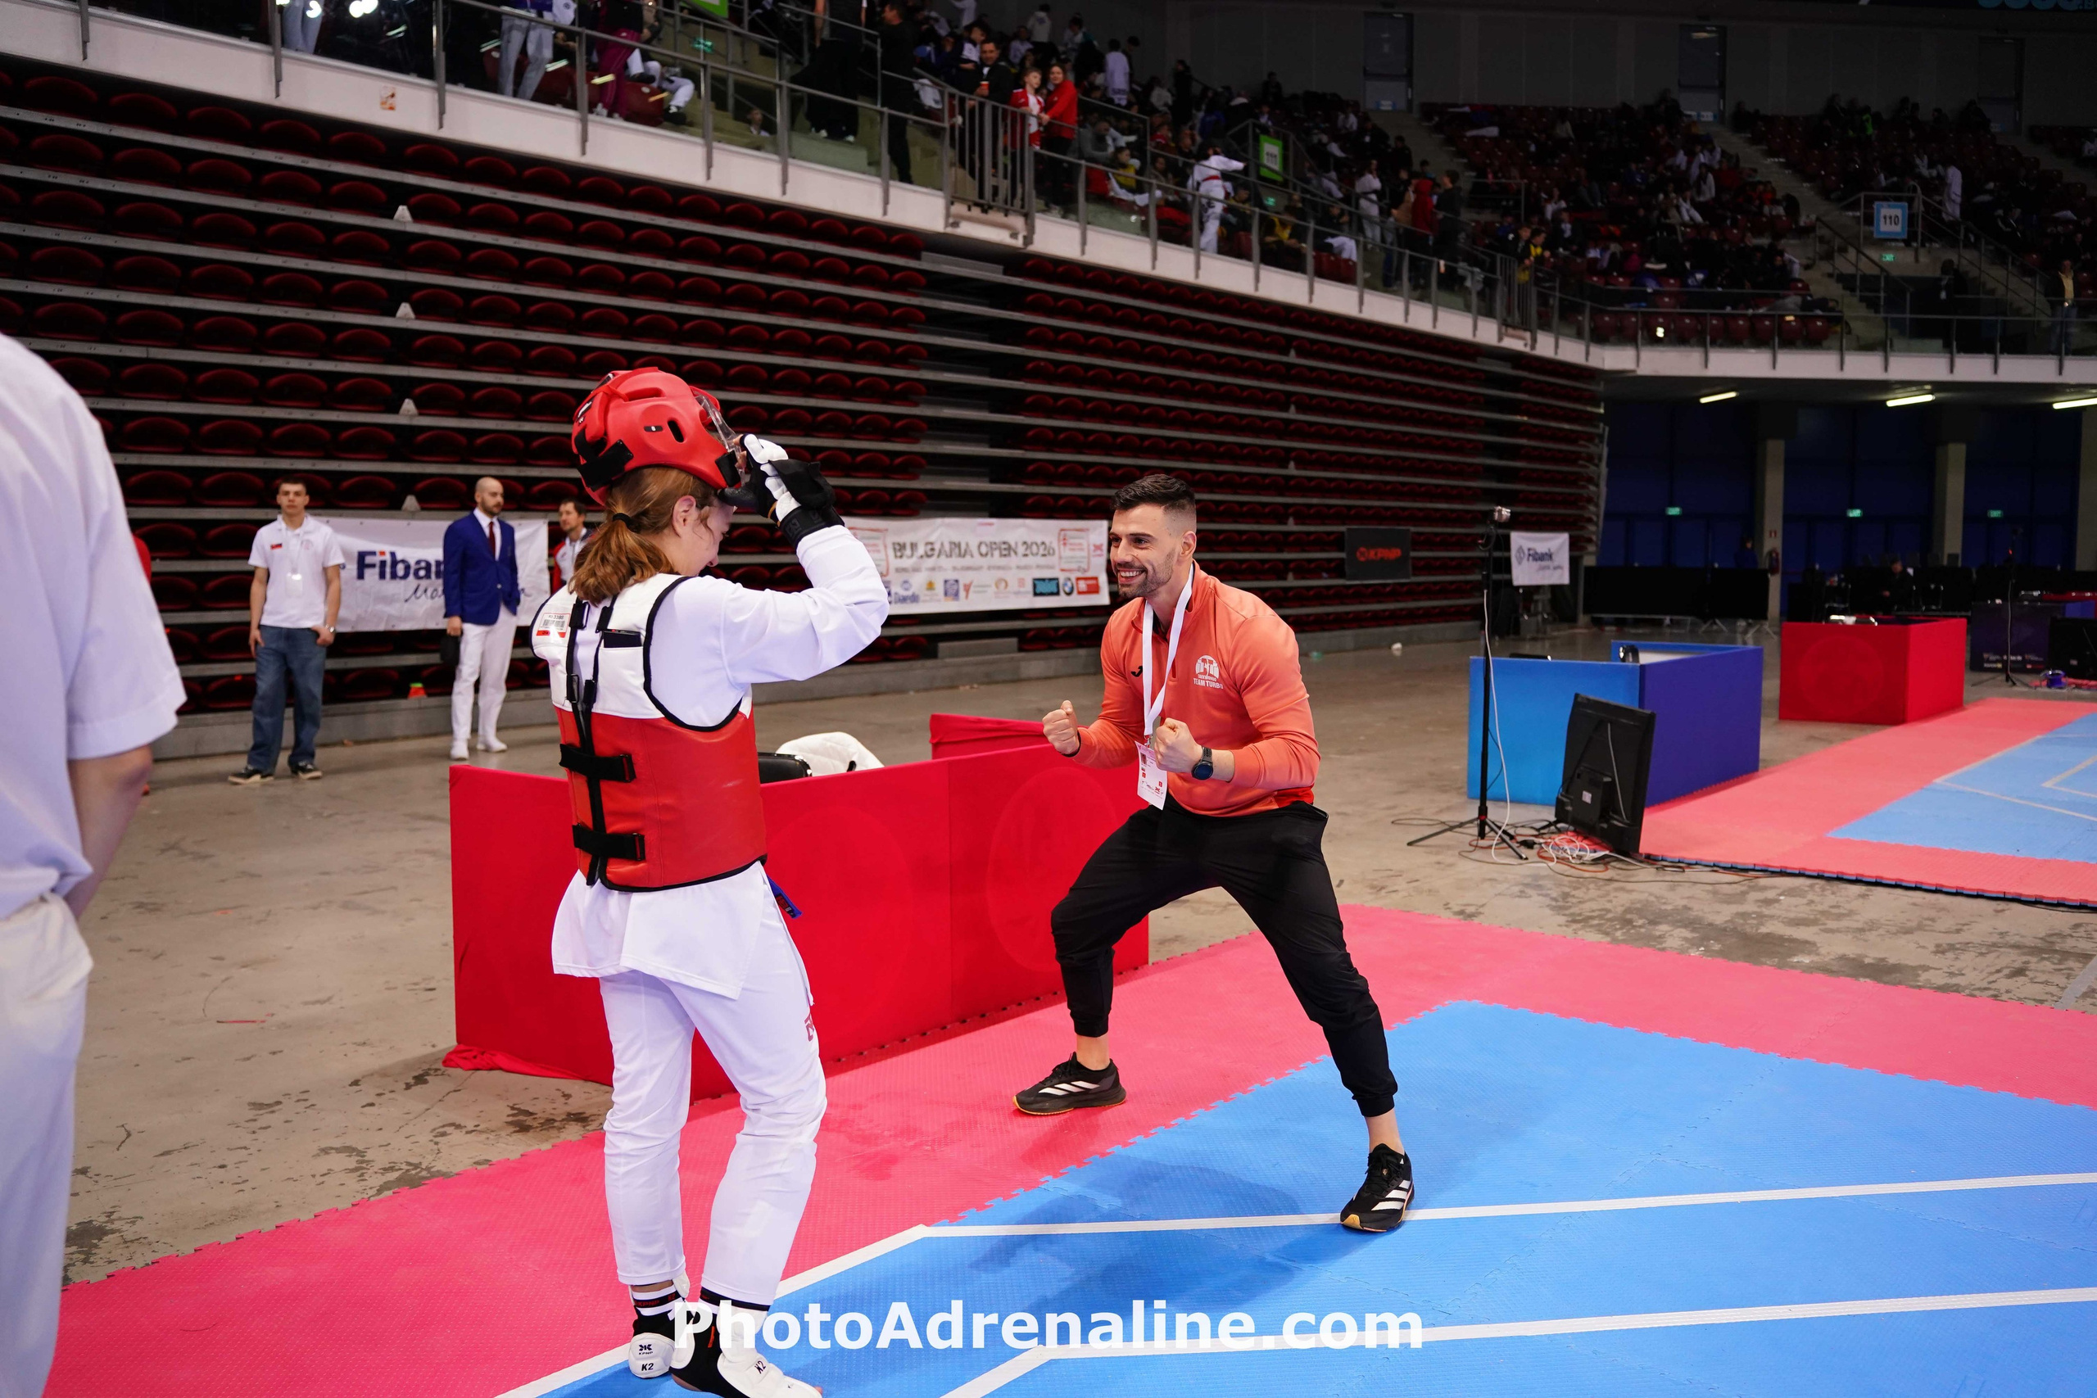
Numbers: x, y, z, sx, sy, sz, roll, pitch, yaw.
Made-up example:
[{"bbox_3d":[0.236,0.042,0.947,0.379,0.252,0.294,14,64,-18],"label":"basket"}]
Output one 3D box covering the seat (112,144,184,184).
[{"bbox_3d":[-6.007,-3.560,10.863,0.390,0.280,0.470,4,7,40],"label":"seat"}]

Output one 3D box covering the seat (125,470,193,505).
[{"bbox_3d":[-6.091,-1.447,11.177,0.320,0.270,0.440,4,7,42],"label":"seat"}]

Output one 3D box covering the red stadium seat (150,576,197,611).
[{"bbox_3d":[-6.030,-0.719,11.106,0.390,0.280,0.470,4,7,40],"label":"red stadium seat"}]

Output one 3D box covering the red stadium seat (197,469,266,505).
[{"bbox_3d":[-5.714,-1.483,11.411,0.390,0.280,0.470,4,7,40],"label":"red stadium seat"}]

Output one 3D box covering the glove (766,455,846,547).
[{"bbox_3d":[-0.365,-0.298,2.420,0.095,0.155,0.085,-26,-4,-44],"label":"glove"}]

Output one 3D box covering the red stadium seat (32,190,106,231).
[{"bbox_3d":[-6.287,-3.131,10.460,0.280,0.270,0.445,3,6,44],"label":"red stadium seat"}]

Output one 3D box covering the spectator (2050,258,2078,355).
[{"bbox_3d":[18.373,-7.083,29.500,0.500,1.770,0.360,-1,5,6],"label":"spectator"}]

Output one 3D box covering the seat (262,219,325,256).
[{"bbox_3d":[-5.433,-3.319,11.746,0.320,0.270,0.440,4,7,42],"label":"seat"}]

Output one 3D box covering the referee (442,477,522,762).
[{"bbox_3d":[-3.785,-0.555,10.922,0.340,1.840,0.510,3,6,44],"label":"referee"}]

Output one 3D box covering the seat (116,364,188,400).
[{"bbox_3d":[-6.031,-2.130,10.967,0.390,0.280,0.470,4,7,40],"label":"seat"}]

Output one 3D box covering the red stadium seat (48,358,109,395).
[{"bbox_3d":[-6.331,-2.093,10.611,0.390,0.280,0.470,4,7,40],"label":"red stadium seat"}]

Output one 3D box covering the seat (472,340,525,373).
[{"bbox_3d":[-4.267,-2.642,12.612,0.280,0.270,0.445,3,6,44],"label":"seat"}]

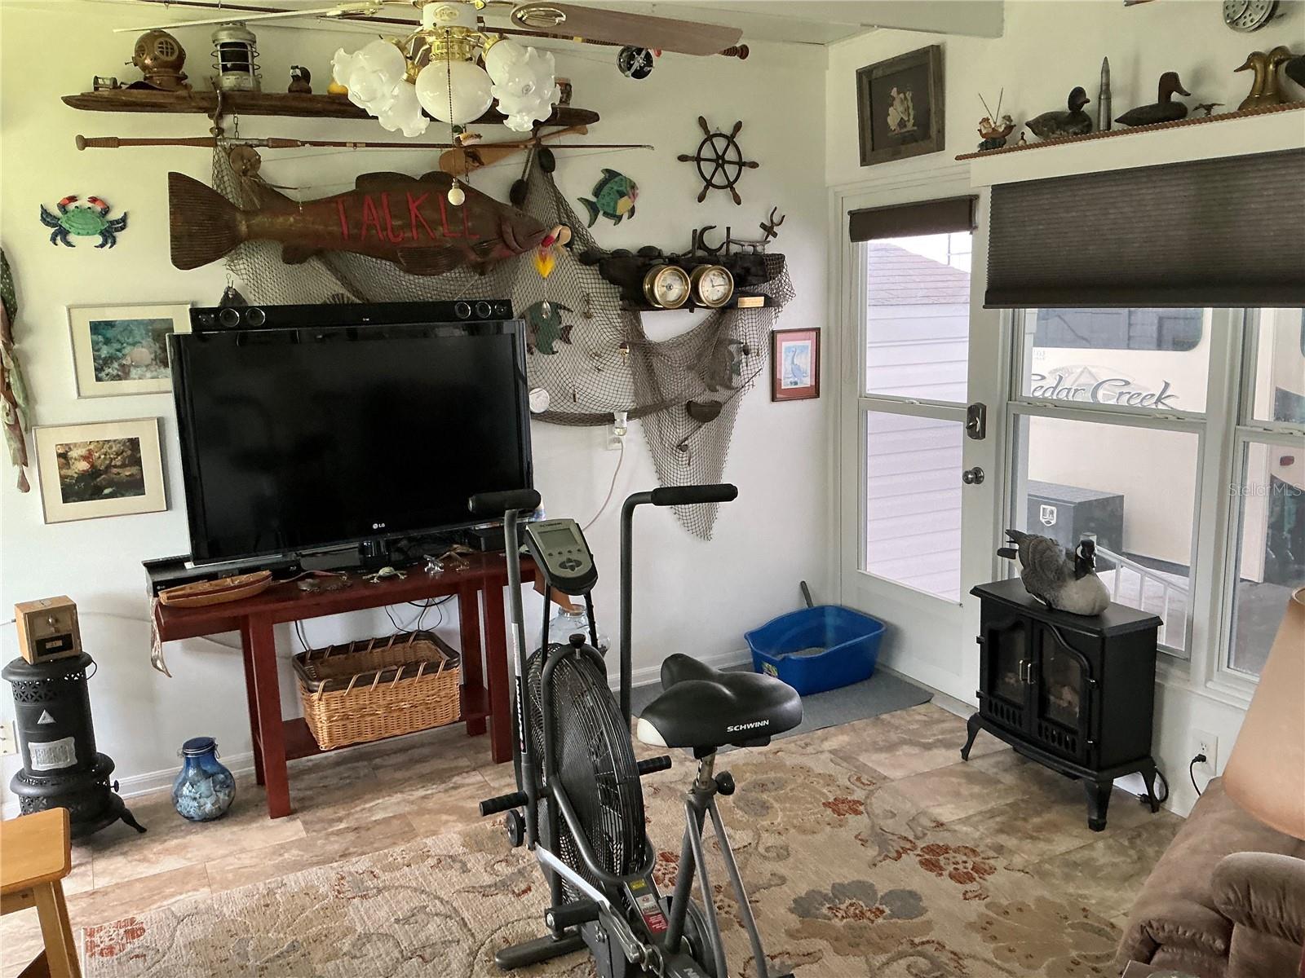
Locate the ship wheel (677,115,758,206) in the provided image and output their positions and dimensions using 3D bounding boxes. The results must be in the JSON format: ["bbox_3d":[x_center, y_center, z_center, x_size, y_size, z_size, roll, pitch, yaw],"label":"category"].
[{"bbox_3d":[0.282,-1.311,4.210,0.384,0.344,0.045,-7,12,-27],"label":"ship wheel"}]

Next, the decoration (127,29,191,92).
[{"bbox_3d":[-1.488,-1.294,3.184,0.165,0.172,0.155,-10,13,-38],"label":"decoration"}]

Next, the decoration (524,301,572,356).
[{"bbox_3d":[-0.396,-0.608,3.986,0.226,0.208,0.025,-7,12,-27],"label":"decoration"}]

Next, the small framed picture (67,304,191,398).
[{"bbox_3d":[-1.645,-0.443,3.360,0.353,0.287,0.020,-7,12,-28],"label":"small framed picture"}]

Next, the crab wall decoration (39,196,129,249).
[{"bbox_3d":[-1.732,-0.816,3.225,0.243,0.164,0.035,-7,12,-27],"label":"crab wall decoration"}]

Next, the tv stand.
[{"bbox_3d":[-0.943,0.630,3.623,1.307,0.723,0.362,-7,12,-28],"label":"tv stand"}]

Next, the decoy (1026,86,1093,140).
[{"bbox_3d":[1.262,-1.151,3.272,0.095,0.161,0.251,-7,12,-27],"label":"decoy"}]

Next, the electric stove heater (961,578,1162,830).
[{"bbox_3d":[1.307,0.659,3.421,0.276,0.636,0.566,-7,12,-27],"label":"electric stove heater"}]

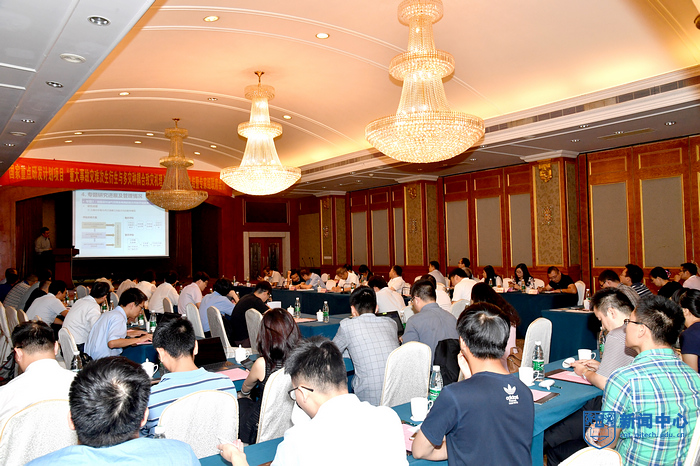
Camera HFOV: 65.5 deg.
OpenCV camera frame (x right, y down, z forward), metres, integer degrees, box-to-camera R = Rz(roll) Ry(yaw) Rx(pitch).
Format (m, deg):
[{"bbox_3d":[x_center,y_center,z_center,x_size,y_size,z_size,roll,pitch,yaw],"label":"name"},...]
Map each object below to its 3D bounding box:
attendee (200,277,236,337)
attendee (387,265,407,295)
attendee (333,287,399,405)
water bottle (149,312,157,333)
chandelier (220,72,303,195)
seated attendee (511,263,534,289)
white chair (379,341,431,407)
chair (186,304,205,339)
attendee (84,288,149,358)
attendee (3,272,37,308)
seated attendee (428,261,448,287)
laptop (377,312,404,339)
[{"bbox_3d":[-1.760,1.205,7.341,0.740,1.210,0.520,0,-3,-38],"label":"attendee"},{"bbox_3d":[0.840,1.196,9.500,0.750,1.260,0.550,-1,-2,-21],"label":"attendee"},{"bbox_3d":[0.090,1.010,3.907,0.520,1.260,0.780,0,-2,-28],"label":"attendee"},{"bbox_3d":[-1.968,0.886,5.430,0.065,0.228,0.065,0,-2,-38],"label":"water bottle"},{"bbox_3d":[-1.932,-2.153,11.748,1.740,2.720,1.740,-1,-2,0],"label":"chandelier"},{"bbox_3d":[3.047,1.138,9.588,0.700,1.220,0.500,0,-2,-42],"label":"seated attendee"},{"bbox_3d":[0.200,1.163,3.600,0.450,0.940,0.570,0,-3,-37],"label":"white chair"},{"bbox_3d":[-1.731,1.321,6.827,0.550,0.920,0.430,0,-2,-38],"label":"chair"},{"bbox_3d":[-1.985,1.101,4.733,0.740,1.240,0.500,0,-2,-38],"label":"attendee"},{"bbox_3d":[-6.056,1.403,10.063,0.740,1.220,0.520,0,-3,-38],"label":"attendee"},{"bbox_3d":[1.700,1.201,11.137,0.700,1.270,0.500,-1,-2,0],"label":"seated attendee"},{"bbox_3d":[0.405,0.803,4.675,0.350,0.210,0.330,0,-2,-36],"label":"laptop"}]

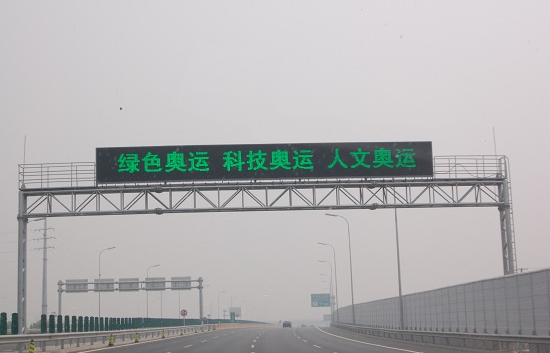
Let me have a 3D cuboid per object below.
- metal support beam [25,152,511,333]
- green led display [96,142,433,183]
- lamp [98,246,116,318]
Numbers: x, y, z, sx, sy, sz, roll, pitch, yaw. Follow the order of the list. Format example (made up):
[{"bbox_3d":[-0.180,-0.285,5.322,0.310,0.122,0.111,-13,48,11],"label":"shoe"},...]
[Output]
[{"bbox_3d":[-0.269,3.735,42.084,23.863,9.027,1.200,-1,-10,-3],"label":"metal support beam"},{"bbox_3d":[-0.450,-0.650,42.526,16.414,1.762,0.450,-1,-10,-3],"label":"green led display"},{"bbox_3d":[-31.390,21.299,163.134,3.194,16.109,0.380,-2,-10,3],"label":"lamp"}]

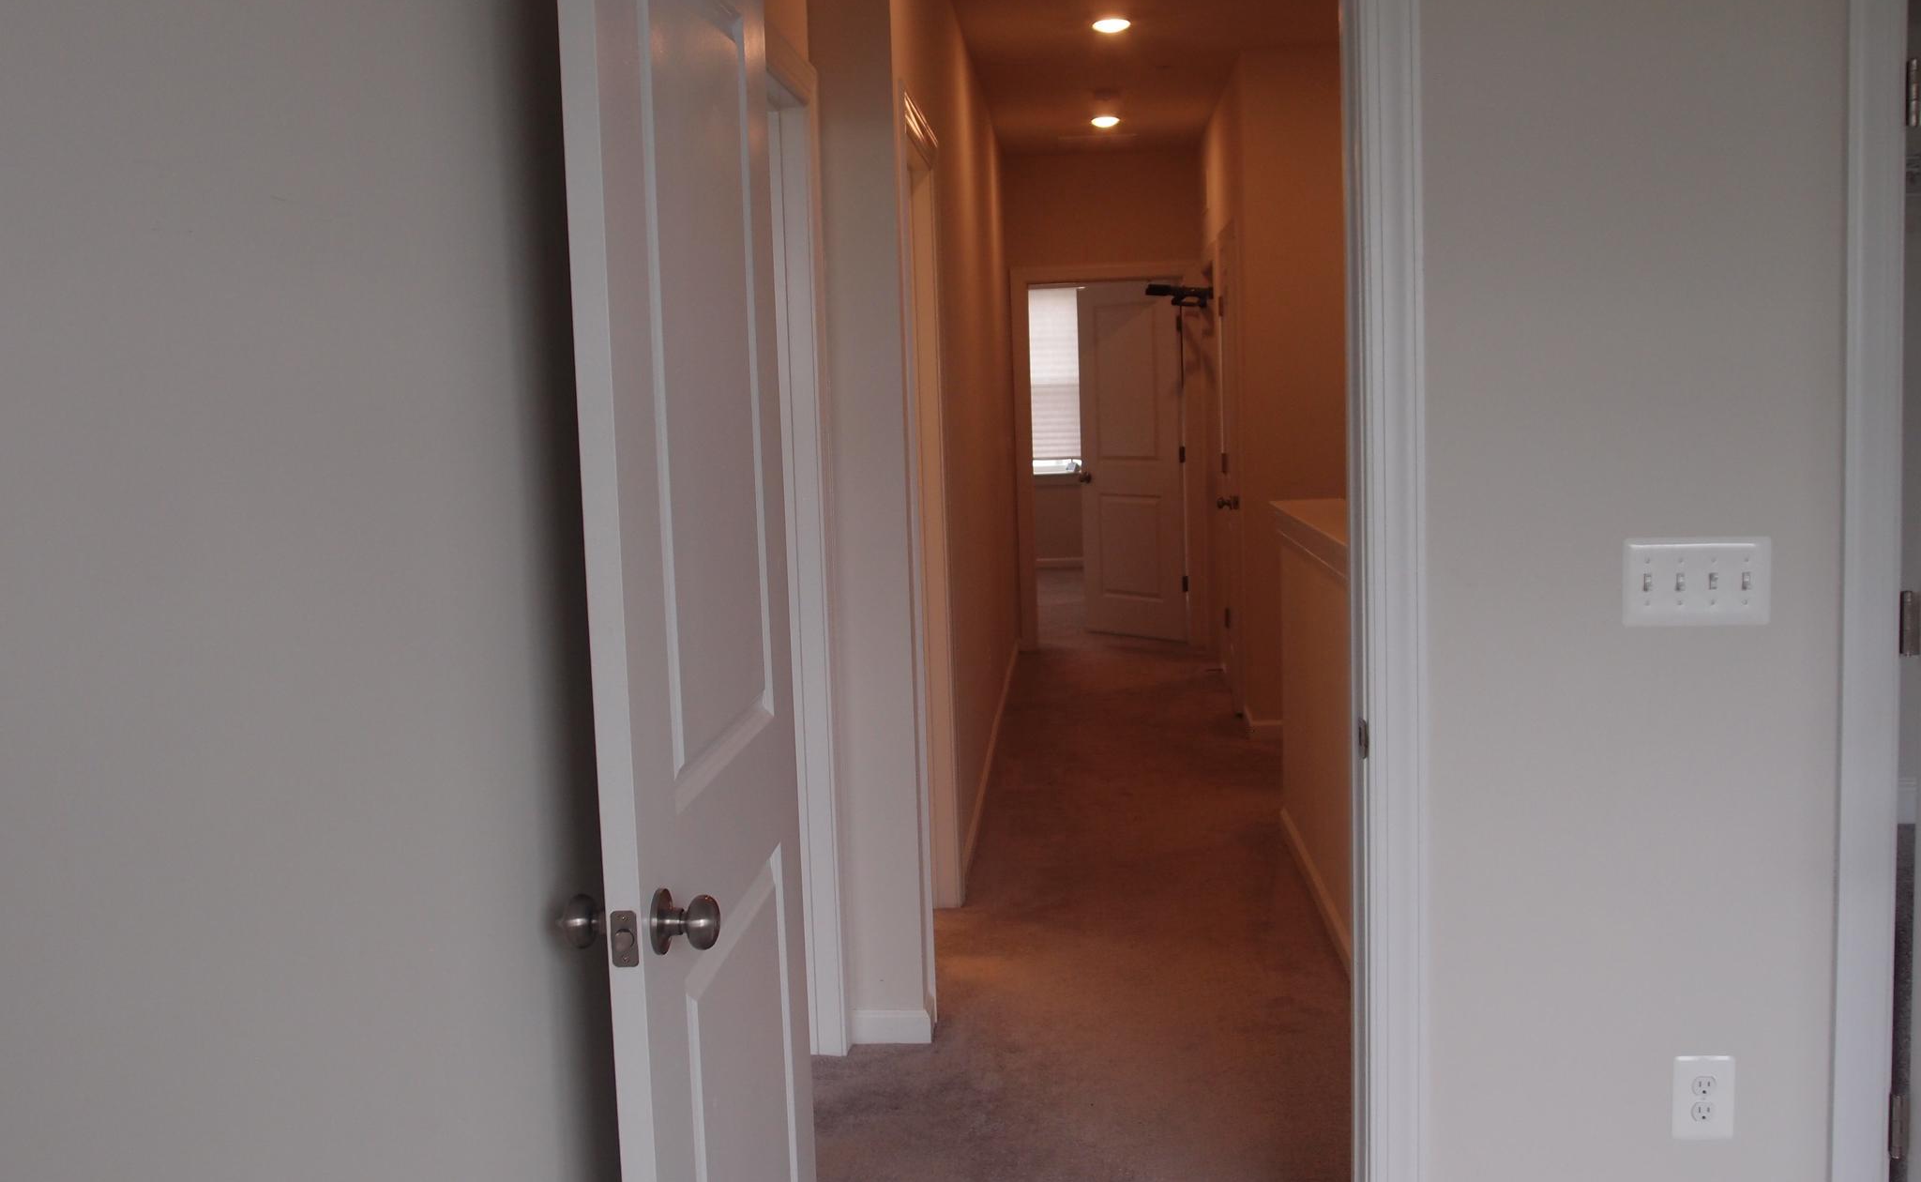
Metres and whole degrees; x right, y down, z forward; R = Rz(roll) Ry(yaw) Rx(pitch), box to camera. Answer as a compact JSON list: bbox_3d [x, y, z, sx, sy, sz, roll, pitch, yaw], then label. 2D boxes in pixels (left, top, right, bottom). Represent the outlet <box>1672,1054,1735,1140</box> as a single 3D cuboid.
[{"bbox_3d":[1.081,0.736,2.582,0.086,0.125,0.008,-1,5,3],"label":"outlet"}]

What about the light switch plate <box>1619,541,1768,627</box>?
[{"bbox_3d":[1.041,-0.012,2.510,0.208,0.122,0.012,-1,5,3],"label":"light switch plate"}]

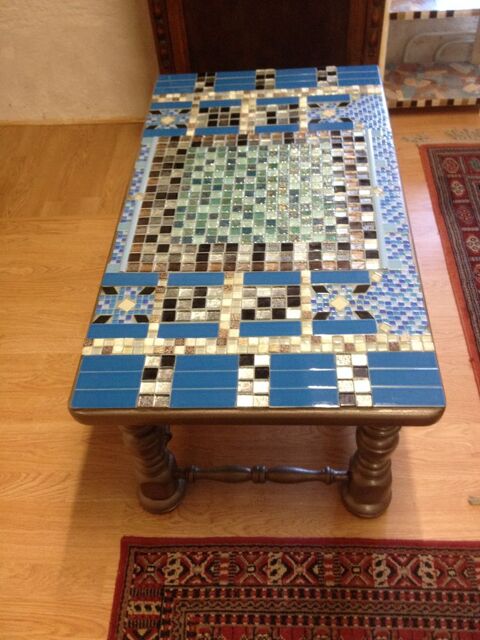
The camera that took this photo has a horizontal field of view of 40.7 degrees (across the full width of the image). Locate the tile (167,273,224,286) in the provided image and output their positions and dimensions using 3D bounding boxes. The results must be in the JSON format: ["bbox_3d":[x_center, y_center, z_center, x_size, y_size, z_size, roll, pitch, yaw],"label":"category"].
[{"bbox_3d":[-0.077,-0.069,1.146,0.100,0.008,0.032,-1,48,5],"label":"tile"}]

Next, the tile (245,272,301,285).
[{"bbox_3d":[0.057,-0.069,1.119,0.099,0.008,0.032,-1,47,5],"label":"tile"}]

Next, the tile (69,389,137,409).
[{"bbox_3d":[-0.203,0.122,0.980,0.100,0.008,0.032,-1,46,5],"label":"tile"}]

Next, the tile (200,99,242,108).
[{"bbox_3d":[-0.046,-0.512,1.543,0.099,0.008,0.032,-1,47,5],"label":"tile"}]

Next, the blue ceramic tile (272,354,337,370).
[{"bbox_3d":[0.098,0.068,1.007,0.100,0.008,0.031,-1,48,5],"label":"blue ceramic tile"}]

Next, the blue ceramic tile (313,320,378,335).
[{"bbox_3d":[0.169,0.014,1.048,0.100,0.008,0.031,-1,48,5],"label":"blue ceramic tile"}]

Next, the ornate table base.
[{"bbox_3d":[0.053,-0.097,1.453,0.492,0.371,0.969,-1,47,5],"label":"ornate table base"}]

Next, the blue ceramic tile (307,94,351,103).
[{"bbox_3d":[0.215,-0.531,1.564,0.100,0.008,0.032,-1,46,5],"label":"blue ceramic tile"}]

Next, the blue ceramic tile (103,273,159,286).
[{"bbox_3d":[-0.194,-0.069,1.163,0.100,0.008,0.032,-1,46,5],"label":"blue ceramic tile"}]

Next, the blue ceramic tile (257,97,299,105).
[{"bbox_3d":[0.089,-0.512,1.525,0.100,0.008,0.030,-1,48,5],"label":"blue ceramic tile"}]

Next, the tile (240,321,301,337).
[{"bbox_3d":[0.051,0.018,1.055,0.100,0.008,0.032,-1,46,5],"label":"tile"}]

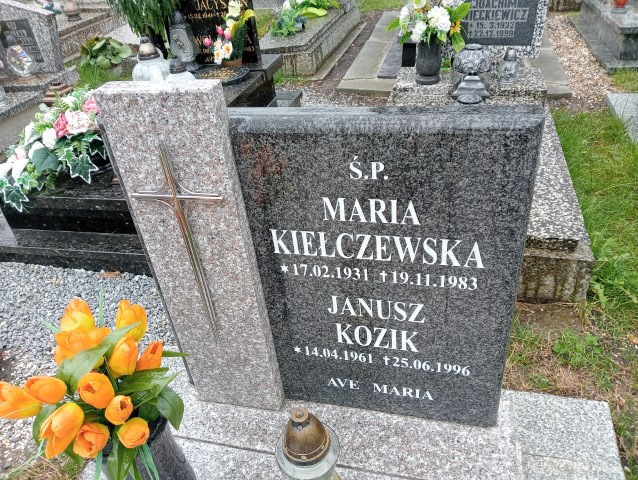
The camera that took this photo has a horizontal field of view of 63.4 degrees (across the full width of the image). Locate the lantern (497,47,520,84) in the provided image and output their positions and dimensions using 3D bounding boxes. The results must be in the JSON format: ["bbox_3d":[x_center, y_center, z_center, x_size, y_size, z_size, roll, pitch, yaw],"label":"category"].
[{"bbox_3d":[0.995,-0.916,2.710,0.125,0.167,0.125,4,35,15],"label":"lantern"}]

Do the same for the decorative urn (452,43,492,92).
[{"bbox_3d":[0.799,-0.900,2.679,0.190,0.209,0.190,4,35,15],"label":"decorative urn"}]

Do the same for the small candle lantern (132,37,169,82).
[{"bbox_3d":[-0.932,-0.975,2.875,0.185,0.290,0.185,4,35,15],"label":"small candle lantern"}]

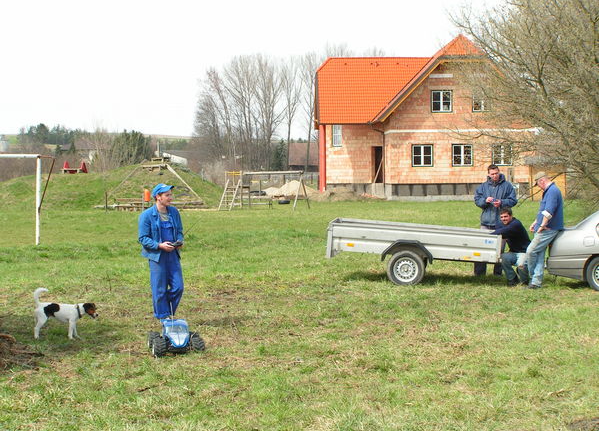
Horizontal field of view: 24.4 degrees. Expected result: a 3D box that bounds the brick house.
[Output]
[{"bbox_3d":[7.737,-6.138,88.500,13.500,10.000,12.300,0,2,1],"label":"brick house"}]

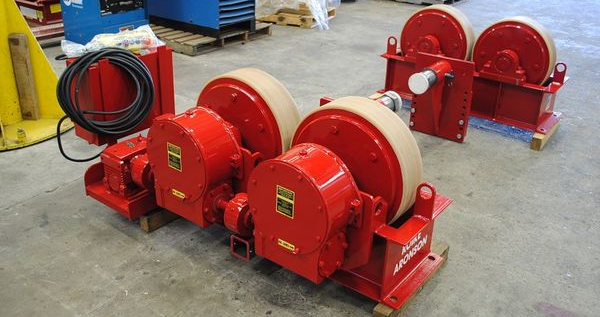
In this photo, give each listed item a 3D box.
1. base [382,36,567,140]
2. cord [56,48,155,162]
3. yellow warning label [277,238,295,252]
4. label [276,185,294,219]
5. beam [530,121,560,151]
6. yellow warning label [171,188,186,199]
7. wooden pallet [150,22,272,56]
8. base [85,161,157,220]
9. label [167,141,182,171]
[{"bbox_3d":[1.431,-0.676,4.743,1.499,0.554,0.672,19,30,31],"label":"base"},{"bbox_3d":[-1.055,-0.293,2.984,0.490,0.580,0.130,-17,31,-34],"label":"cord"},{"bbox_3d":[-0.059,0.356,2.251,0.089,0.022,0.003,20,30,32],"label":"yellow warning label"},{"bbox_3d":[-0.060,0.172,2.171,0.087,0.119,0.003,20,30,32],"label":"label"},{"bbox_3d":[2.007,-0.218,4.474,0.084,0.084,0.647,19,30,31],"label":"beam"},{"bbox_3d":[-0.575,0.168,2.596,0.087,0.019,0.003,20,30,32],"label":"yellow warning label"},{"bbox_3d":[-1.436,-1.689,7.232,1.512,0.136,1.480,18,29,30],"label":"wooden pallet"},{"bbox_3d":[-0.973,0.140,3.158,0.408,0.180,0.328,20,30,32],"label":"base"},{"bbox_3d":[-0.574,-0.006,2.520,0.090,0.117,0.003,20,30,32],"label":"label"}]

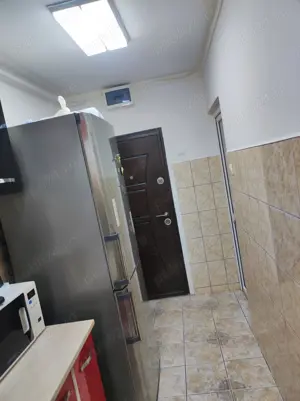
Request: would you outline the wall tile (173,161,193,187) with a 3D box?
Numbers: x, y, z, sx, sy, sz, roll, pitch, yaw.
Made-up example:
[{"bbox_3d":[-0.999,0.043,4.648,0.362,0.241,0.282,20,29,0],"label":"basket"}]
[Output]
[{"bbox_3d":[0.393,-0.289,3.353,0.199,0.305,0.012,-10,6,6],"label":"wall tile"}]

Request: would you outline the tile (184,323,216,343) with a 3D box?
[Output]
[{"bbox_3d":[0.478,1.242,2.747,0.308,0.012,0.305,-10,6,6],"label":"tile"}]

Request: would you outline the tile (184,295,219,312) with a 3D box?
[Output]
[{"bbox_3d":[0.533,1.166,3.351,0.308,0.012,0.308,-10,6,6],"label":"tile"}]

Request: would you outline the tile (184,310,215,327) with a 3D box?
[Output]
[{"bbox_3d":[0.506,1.204,3.048,0.308,0.012,0.305,-10,6,6],"label":"tile"}]

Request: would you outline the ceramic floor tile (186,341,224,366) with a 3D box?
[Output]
[{"bbox_3d":[0.451,1.280,2.445,0.308,0.012,0.305,-10,6,6],"label":"ceramic floor tile"}]

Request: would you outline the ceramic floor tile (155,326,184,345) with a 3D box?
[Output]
[{"bbox_3d":[0.177,1.293,2.780,0.306,0.012,0.305,-10,6,6],"label":"ceramic floor tile"}]

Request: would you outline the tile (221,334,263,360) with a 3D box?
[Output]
[{"bbox_3d":[0.750,1.230,2.411,0.301,0.012,0.305,-10,6,6],"label":"tile"}]

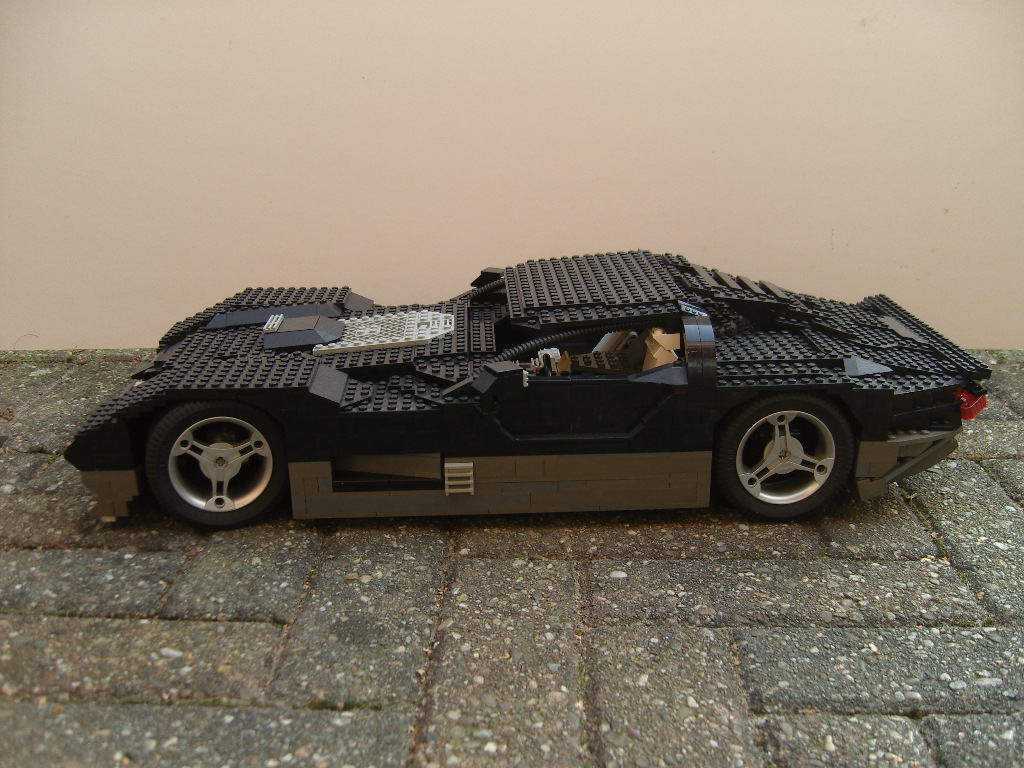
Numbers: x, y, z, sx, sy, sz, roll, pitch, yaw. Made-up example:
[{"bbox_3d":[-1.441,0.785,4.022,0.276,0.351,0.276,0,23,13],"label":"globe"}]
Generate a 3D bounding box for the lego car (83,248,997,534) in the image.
[{"bbox_3d":[0.011,-0.012,0.677,0.545,0.129,0.215,-1,20,-2],"label":"lego car"}]

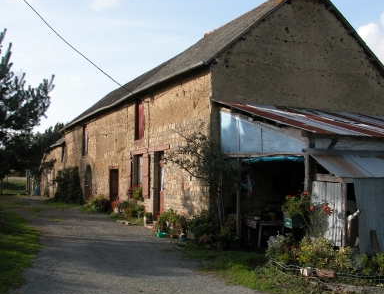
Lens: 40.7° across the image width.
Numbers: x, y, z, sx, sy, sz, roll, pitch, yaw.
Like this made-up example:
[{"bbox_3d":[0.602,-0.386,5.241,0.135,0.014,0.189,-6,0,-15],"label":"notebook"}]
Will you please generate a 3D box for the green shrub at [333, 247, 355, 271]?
[{"bbox_3d":[2.660,1.975,9.091,0.370,0.440,0.390,1,-3,-25],"label":"green shrub"}]

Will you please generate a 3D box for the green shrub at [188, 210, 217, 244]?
[{"bbox_3d":[0.268,2.000,13.191,0.640,0.840,0.700,1,-3,-25],"label":"green shrub"}]

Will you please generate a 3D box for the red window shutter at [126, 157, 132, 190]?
[{"bbox_3d":[-2.442,1.122,20.170,0.050,1.422,0.600,1,-3,-25],"label":"red window shutter"}]

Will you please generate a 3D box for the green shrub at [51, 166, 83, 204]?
[{"bbox_3d":[-6.990,2.181,28.951,1.400,2.100,1.950,1,-3,-25],"label":"green shrub"}]

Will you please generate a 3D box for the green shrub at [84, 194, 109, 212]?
[{"bbox_3d":[-4.243,2.479,23.121,0.850,0.820,1.100,1,-3,-25],"label":"green shrub"}]

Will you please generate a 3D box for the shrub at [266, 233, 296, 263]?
[{"bbox_3d":[1.714,1.966,10.029,0.490,0.570,0.540,1,-3,-25],"label":"shrub"}]

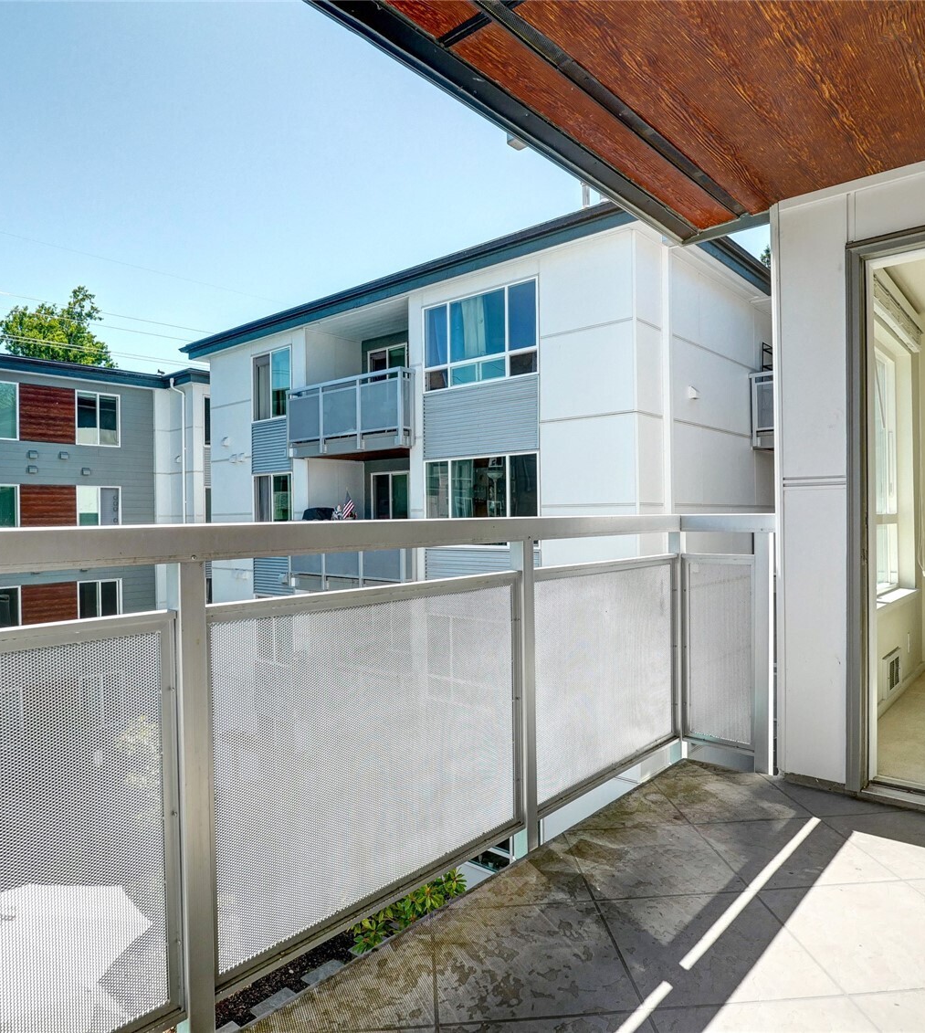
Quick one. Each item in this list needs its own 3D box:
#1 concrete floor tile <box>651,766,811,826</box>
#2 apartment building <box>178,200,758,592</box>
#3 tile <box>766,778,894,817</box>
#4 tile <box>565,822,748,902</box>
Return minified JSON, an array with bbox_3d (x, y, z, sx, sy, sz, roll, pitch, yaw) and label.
[{"bbox_3d":[1.046,1.122,2.731,0.455,0.030,0.465,-2,-1,-3],"label":"concrete floor tile"},{"bbox_3d":[0.930,-0.200,16.700,12.800,8.200,10.000,0,1,41],"label":"apartment building"},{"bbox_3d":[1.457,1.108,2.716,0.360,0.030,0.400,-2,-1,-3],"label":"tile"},{"bbox_3d":[0.609,1.130,2.243,0.455,0.030,0.455,-2,-1,-3],"label":"tile"}]

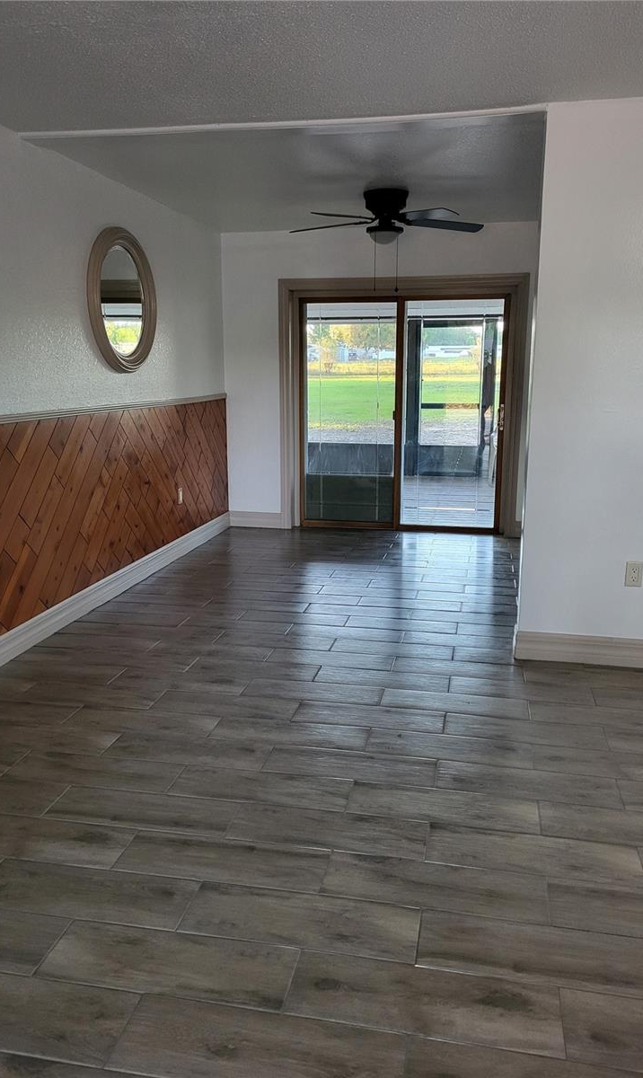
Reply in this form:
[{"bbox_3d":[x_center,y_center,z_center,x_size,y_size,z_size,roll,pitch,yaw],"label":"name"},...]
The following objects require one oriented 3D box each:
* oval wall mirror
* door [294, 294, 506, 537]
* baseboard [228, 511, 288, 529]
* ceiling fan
[{"bbox_3d":[-1.194,-1.432,4.915,0.050,0.840,0.860,3,12,11],"label":"oval wall mirror"},{"bbox_3d":[0.656,-1.025,6.803,1.731,1.953,0.100,3,12,11],"label":"door"},{"bbox_3d":[-0.568,-0.166,7.117,0.500,0.140,0.021,3,12,11],"label":"baseboard"},{"bbox_3d":[0.404,-2.034,5.141,1.340,0.315,1.320,3,12,11],"label":"ceiling fan"}]

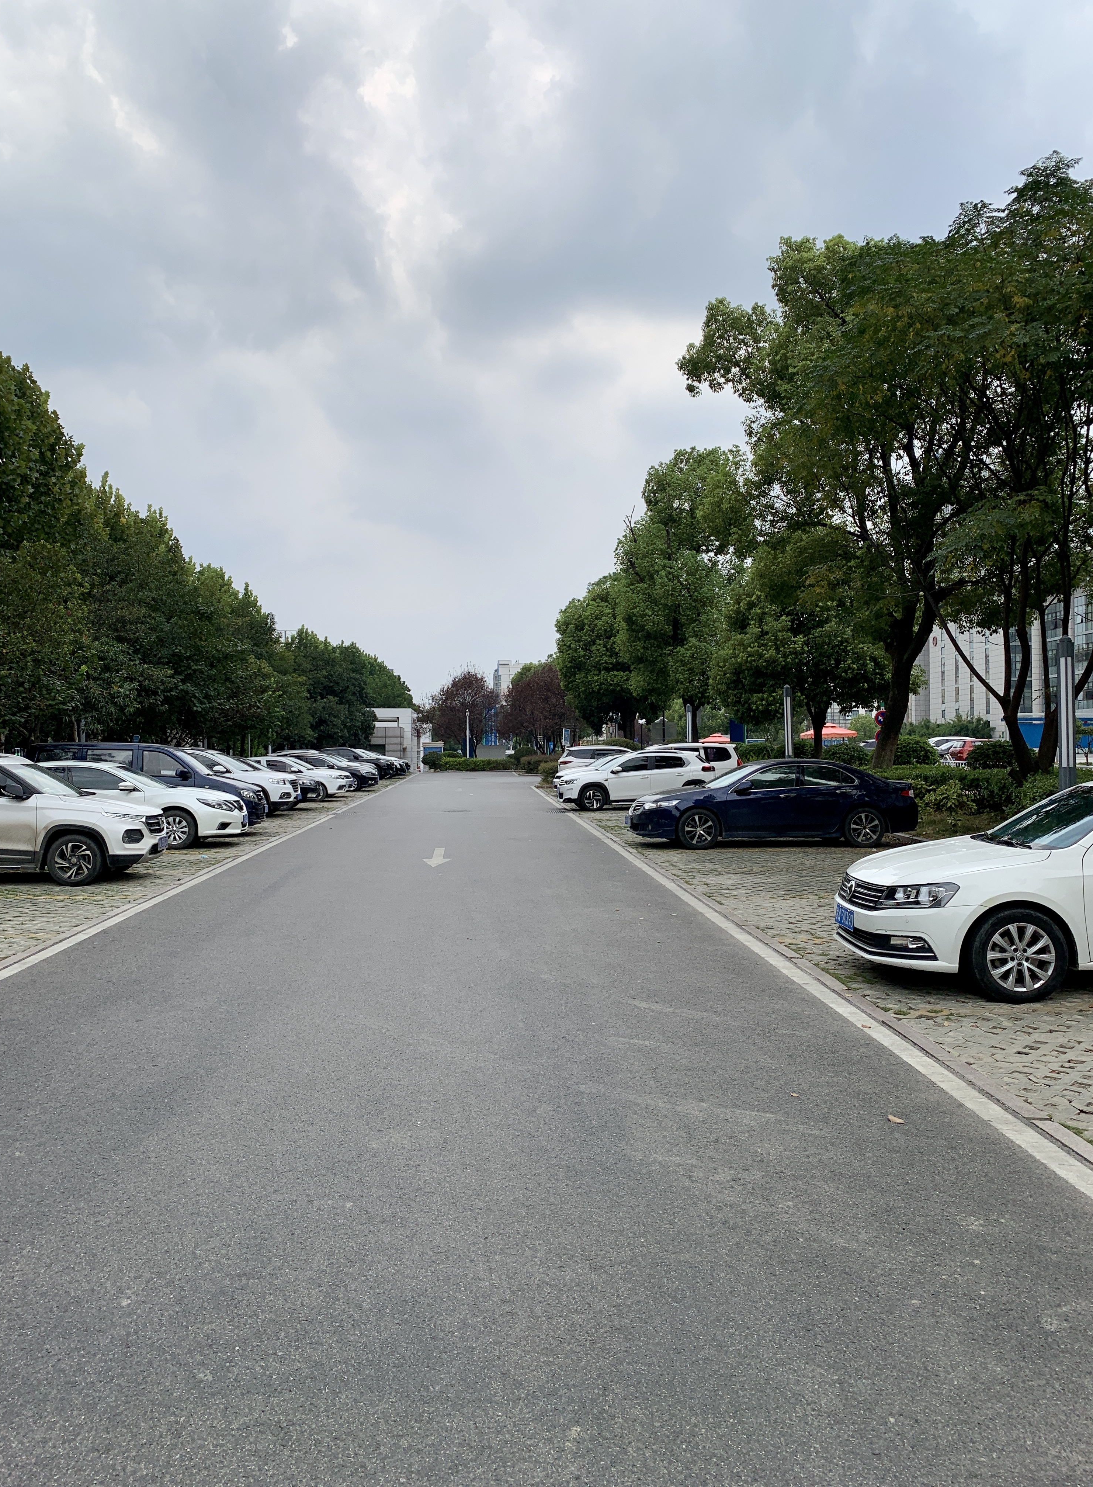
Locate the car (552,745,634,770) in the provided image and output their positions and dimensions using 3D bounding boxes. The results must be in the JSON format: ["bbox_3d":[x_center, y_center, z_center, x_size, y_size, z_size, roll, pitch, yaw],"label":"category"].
[{"bbox_3d":[2.849,0.950,41.267,4.800,1.680,1.820,0,0,-4],"label":"car"}]

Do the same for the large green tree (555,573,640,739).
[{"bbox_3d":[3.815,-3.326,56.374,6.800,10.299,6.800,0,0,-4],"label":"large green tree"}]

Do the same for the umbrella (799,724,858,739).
[{"bbox_3d":[14.953,0.354,59.088,2.950,2.798,2.950,0,0,-4],"label":"umbrella"}]

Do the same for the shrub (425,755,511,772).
[{"bbox_3d":[-5.441,1.424,77.500,6.100,1.020,1.200,-1,0,-4],"label":"shrub"}]

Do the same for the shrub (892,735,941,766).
[{"bbox_3d":[10.601,0.608,32.000,1.420,1.600,1.420,-1,0,-4],"label":"shrub"}]

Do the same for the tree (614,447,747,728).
[{"bbox_3d":[5.874,-5.463,47.997,6.000,14.499,6.000,0,0,-4],"label":"tree"}]

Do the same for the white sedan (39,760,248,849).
[{"bbox_3d":[-7.765,1.062,19.899,4.850,1.490,1.830,0,0,-4],"label":"white sedan"}]

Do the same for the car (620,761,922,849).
[{"bbox_3d":[3.830,0.976,19.100,4.720,1.440,1.840,-1,0,-2],"label":"car"}]

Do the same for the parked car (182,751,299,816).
[{"bbox_3d":[-8.780,0.996,29.300,4.500,1.700,1.830,-1,0,-4],"label":"parked car"}]

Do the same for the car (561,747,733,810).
[{"bbox_3d":[2.454,0.979,30.510,4.280,1.570,1.770,0,0,-4],"label":"car"}]

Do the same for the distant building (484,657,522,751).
[{"bbox_3d":[-15.103,-15.138,440.000,15.000,36.000,16.000,-1,0,-3],"label":"distant building"}]

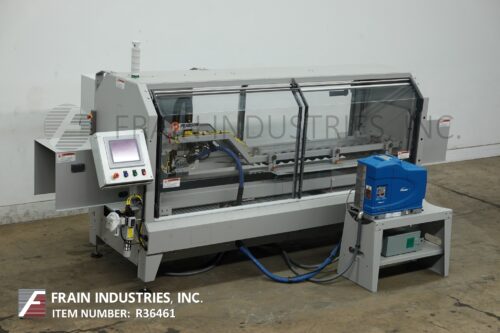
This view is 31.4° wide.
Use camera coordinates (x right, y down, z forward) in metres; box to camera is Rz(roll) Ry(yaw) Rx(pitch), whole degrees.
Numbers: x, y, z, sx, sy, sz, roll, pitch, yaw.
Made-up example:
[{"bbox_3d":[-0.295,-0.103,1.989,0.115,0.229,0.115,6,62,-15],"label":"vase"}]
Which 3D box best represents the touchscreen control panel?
[{"bbox_3d":[-0.976,-0.060,6.818,0.403,0.399,0.125,-6,-10,-34],"label":"touchscreen control panel"}]

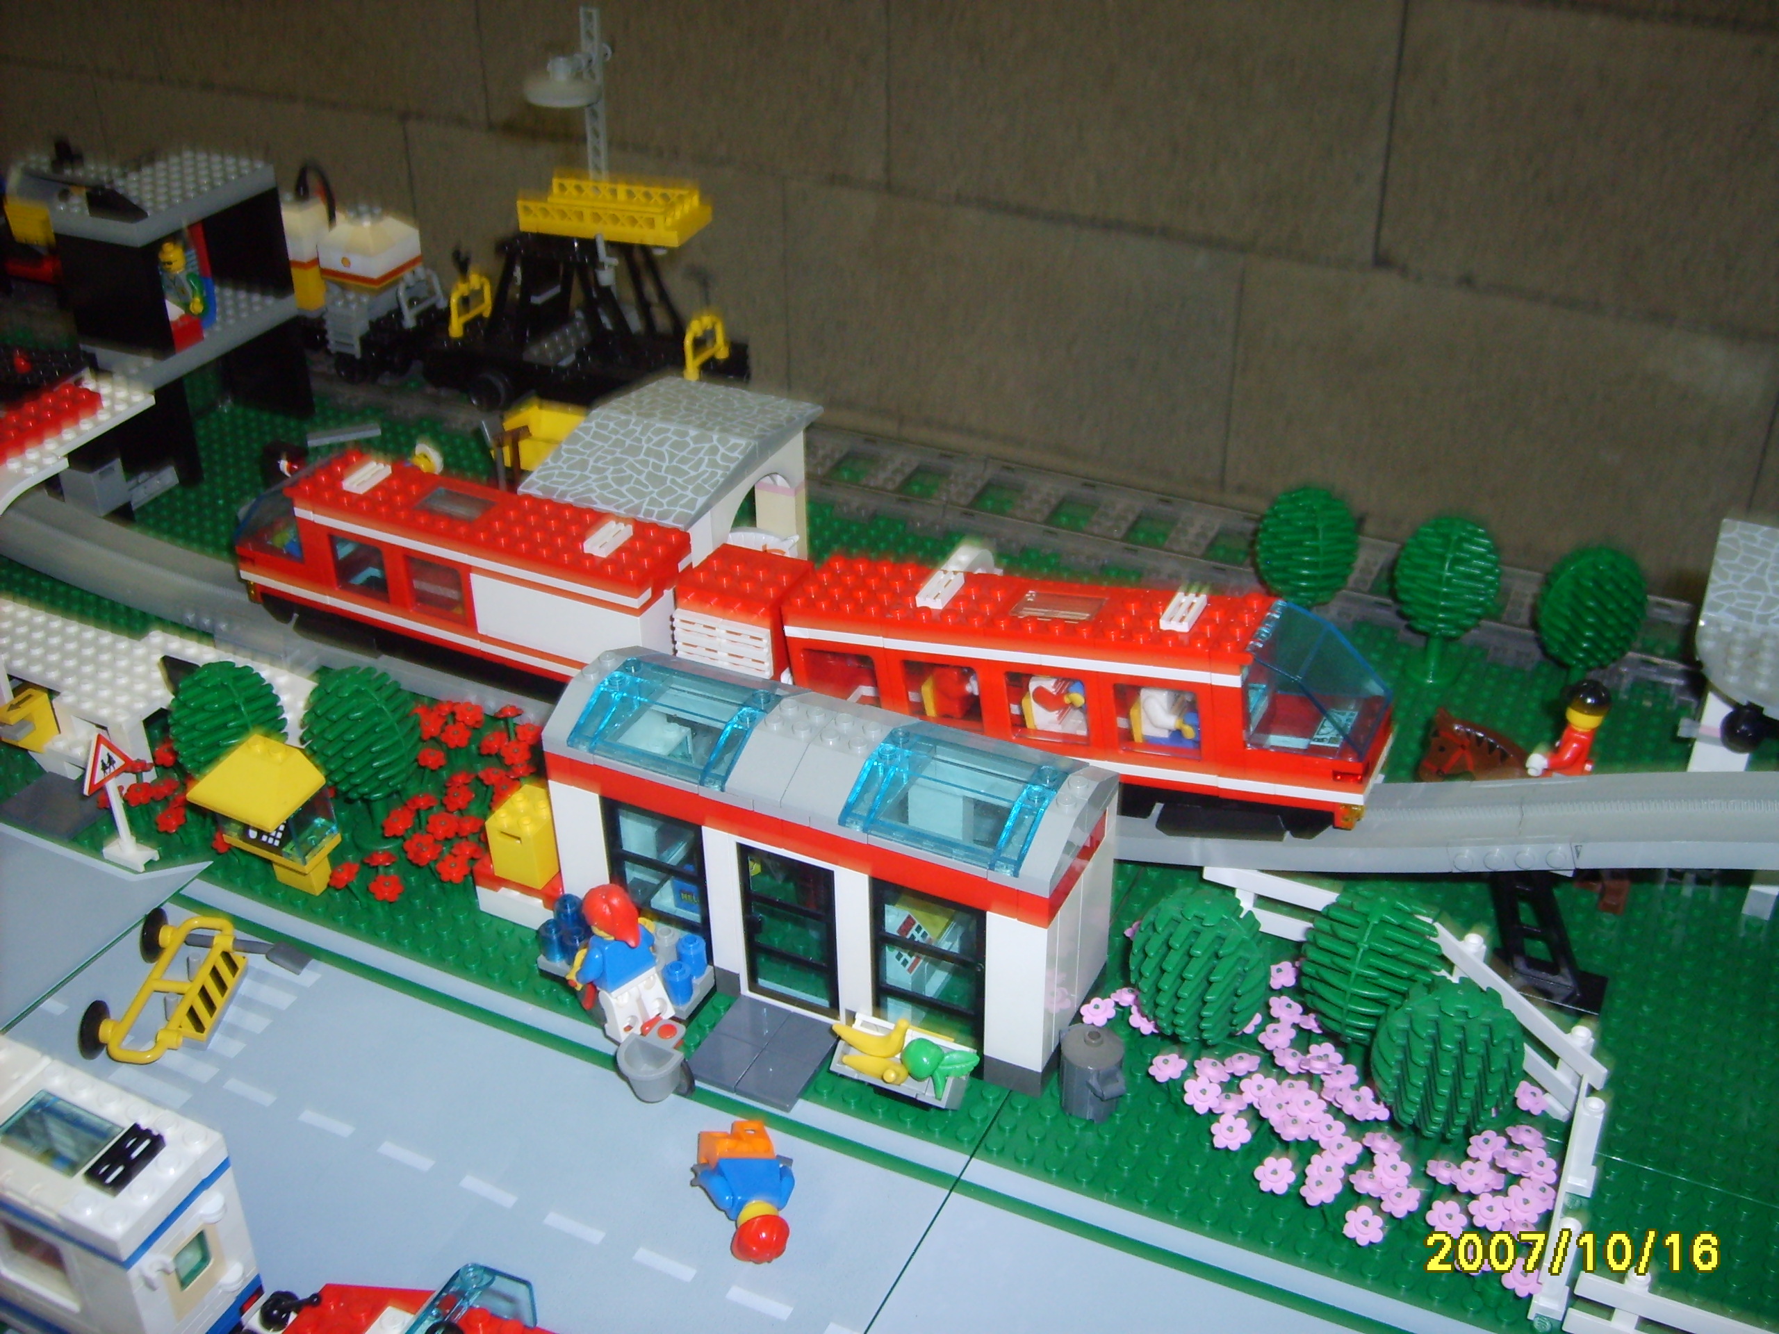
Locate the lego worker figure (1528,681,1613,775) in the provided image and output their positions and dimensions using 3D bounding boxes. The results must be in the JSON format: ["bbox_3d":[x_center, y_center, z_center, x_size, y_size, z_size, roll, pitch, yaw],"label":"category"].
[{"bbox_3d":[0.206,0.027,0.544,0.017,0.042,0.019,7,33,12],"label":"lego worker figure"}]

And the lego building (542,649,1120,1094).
[{"bbox_3d":[-0.016,0.050,0.492,0.146,0.083,0.049,14,36,22],"label":"lego building"}]

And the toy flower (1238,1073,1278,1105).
[{"bbox_3d":[0.093,0.107,0.454,0.010,0.004,0.009,0,59,12],"label":"toy flower"}]

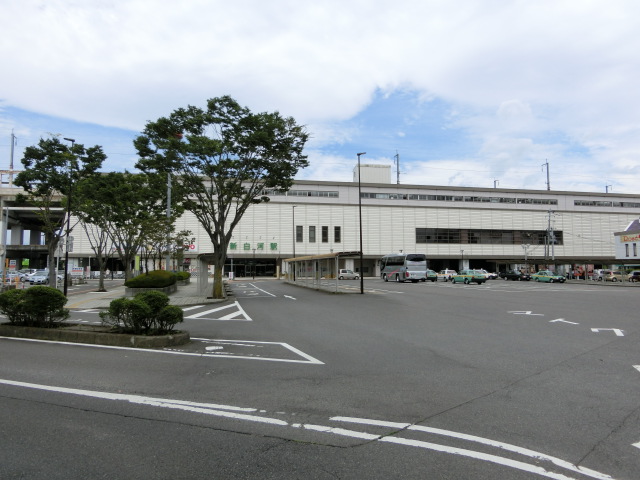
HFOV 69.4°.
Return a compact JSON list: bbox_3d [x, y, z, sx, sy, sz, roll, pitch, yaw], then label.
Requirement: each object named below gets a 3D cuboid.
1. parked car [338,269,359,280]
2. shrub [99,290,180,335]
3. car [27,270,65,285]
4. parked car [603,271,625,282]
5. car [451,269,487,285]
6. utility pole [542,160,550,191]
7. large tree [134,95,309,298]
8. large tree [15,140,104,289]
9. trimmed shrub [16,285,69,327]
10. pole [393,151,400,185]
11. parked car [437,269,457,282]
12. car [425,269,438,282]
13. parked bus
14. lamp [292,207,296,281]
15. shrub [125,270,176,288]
[{"bbox_3d":[4.569,5.449,71.297,3.400,1.520,1.480,1,-4,-11],"label":"parked car"},{"bbox_3d":[-4.044,1.584,10.471,2.000,0.950,1.550,-1,-4,22],"label":"shrub"},{"bbox_3d":[-28.250,3.832,47.654,1.700,1.460,4.400,1,-4,-12],"label":"car"},{"bbox_3d":[38.305,4.611,59.324,3.700,1.520,1.660,1,-4,-13],"label":"parked car"},{"bbox_3d":[16.157,3.952,50.051,1.700,1.520,4.650,1,-4,-12],"label":"car"},{"bbox_3d":[45.621,-10.637,92.848,0.500,10.400,1.600,1,-4,-12],"label":"utility pole"},{"bbox_3d":[-5.007,-2.110,23.378,8.600,10.000,8.300,1,-4,-12],"label":"large tree"},{"bbox_3d":[-13.014,-1.047,23.117,4.600,8.200,4.400,1,-4,-13],"label":"large tree"},{"bbox_3d":[-6.869,1.618,11.421,1.450,1.000,1.400,-1,-4,22],"label":"trimmed shrub"},{"bbox_3d":[15.749,-12.409,94.998,0.600,10.800,1.300,1,-4,-13],"label":"pole"},{"bbox_3d":[16.805,4.792,61.317,1.700,1.520,4.600,1,-4,-13],"label":"parked car"},{"bbox_3d":[13.805,4.833,61.916,1.700,1.520,4.650,1,-4,-12],"label":"car"},{"bbox_3d":[10.654,3.737,59.482,2.490,3.400,9.000,1,-4,-12],"label":"parked bus"},{"bbox_3d":[-2.867,0.413,52.577,0.600,8.600,0.350,1,-4,-12],"label":"lamp"},{"bbox_3d":[-10.548,2.444,29.104,2.400,1.100,5.600,1,-4,-12],"label":"shrub"}]

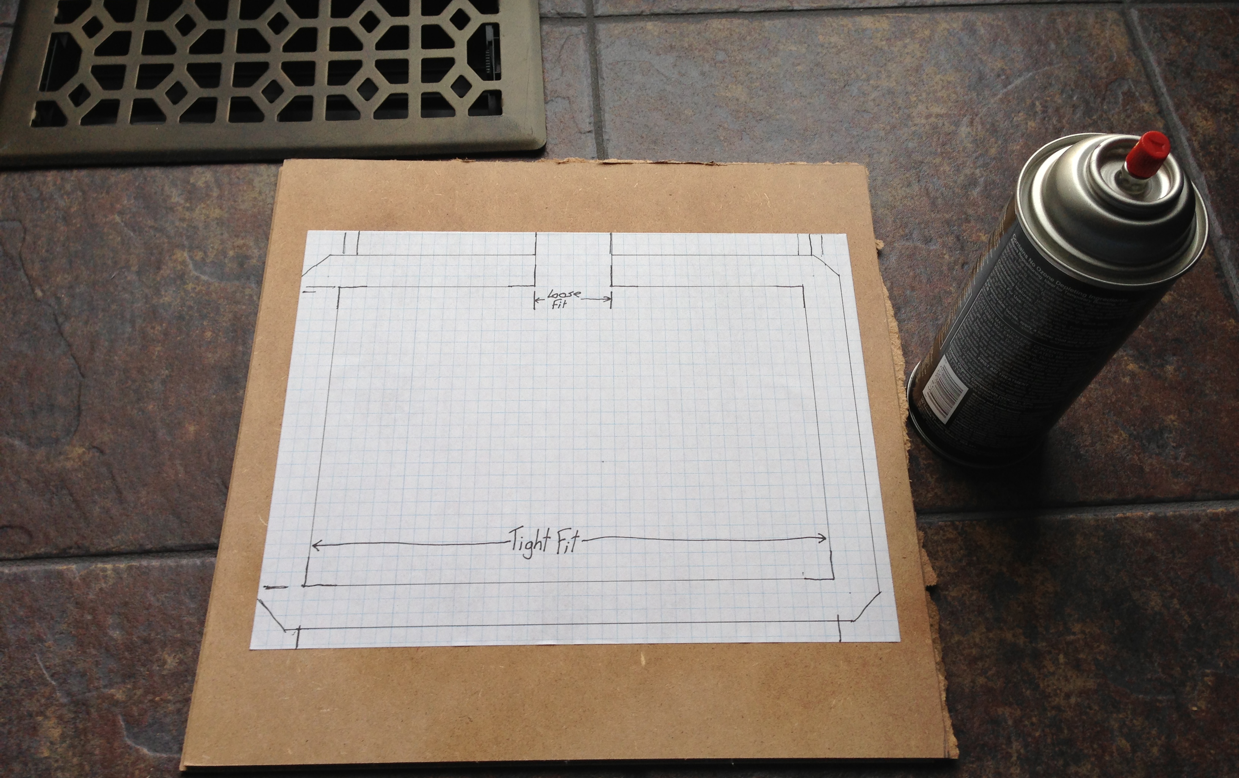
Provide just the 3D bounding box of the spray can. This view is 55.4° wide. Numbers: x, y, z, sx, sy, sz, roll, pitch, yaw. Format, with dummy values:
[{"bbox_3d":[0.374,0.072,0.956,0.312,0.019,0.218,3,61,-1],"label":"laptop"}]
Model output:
[{"bbox_3d":[0.178,-0.037,0.489,0.069,0.199,0.069,1,62,-2],"label":"spray can"}]

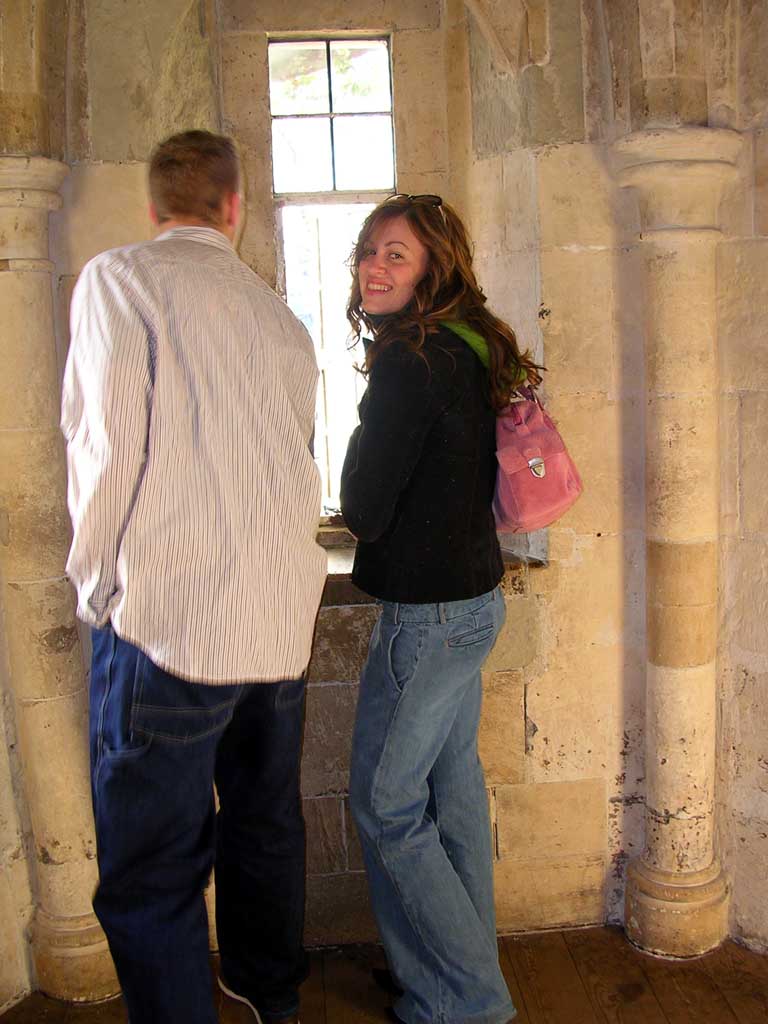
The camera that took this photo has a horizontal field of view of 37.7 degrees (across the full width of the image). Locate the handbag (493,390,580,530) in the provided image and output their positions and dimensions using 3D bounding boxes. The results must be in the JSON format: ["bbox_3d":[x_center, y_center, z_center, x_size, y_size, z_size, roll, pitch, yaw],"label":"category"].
[{"bbox_3d":[0.308,-0.110,2.270,0.190,0.290,0.110,-15,8,-18],"label":"handbag"}]

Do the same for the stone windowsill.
[{"bbox_3d":[-0.034,0.124,2.695,0.770,0.105,0.400,-3,8,-5],"label":"stone windowsill"}]

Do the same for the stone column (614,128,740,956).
[{"bbox_3d":[0.649,0.095,2.491,0.262,1.775,0.255,0,8,18],"label":"stone column"}]

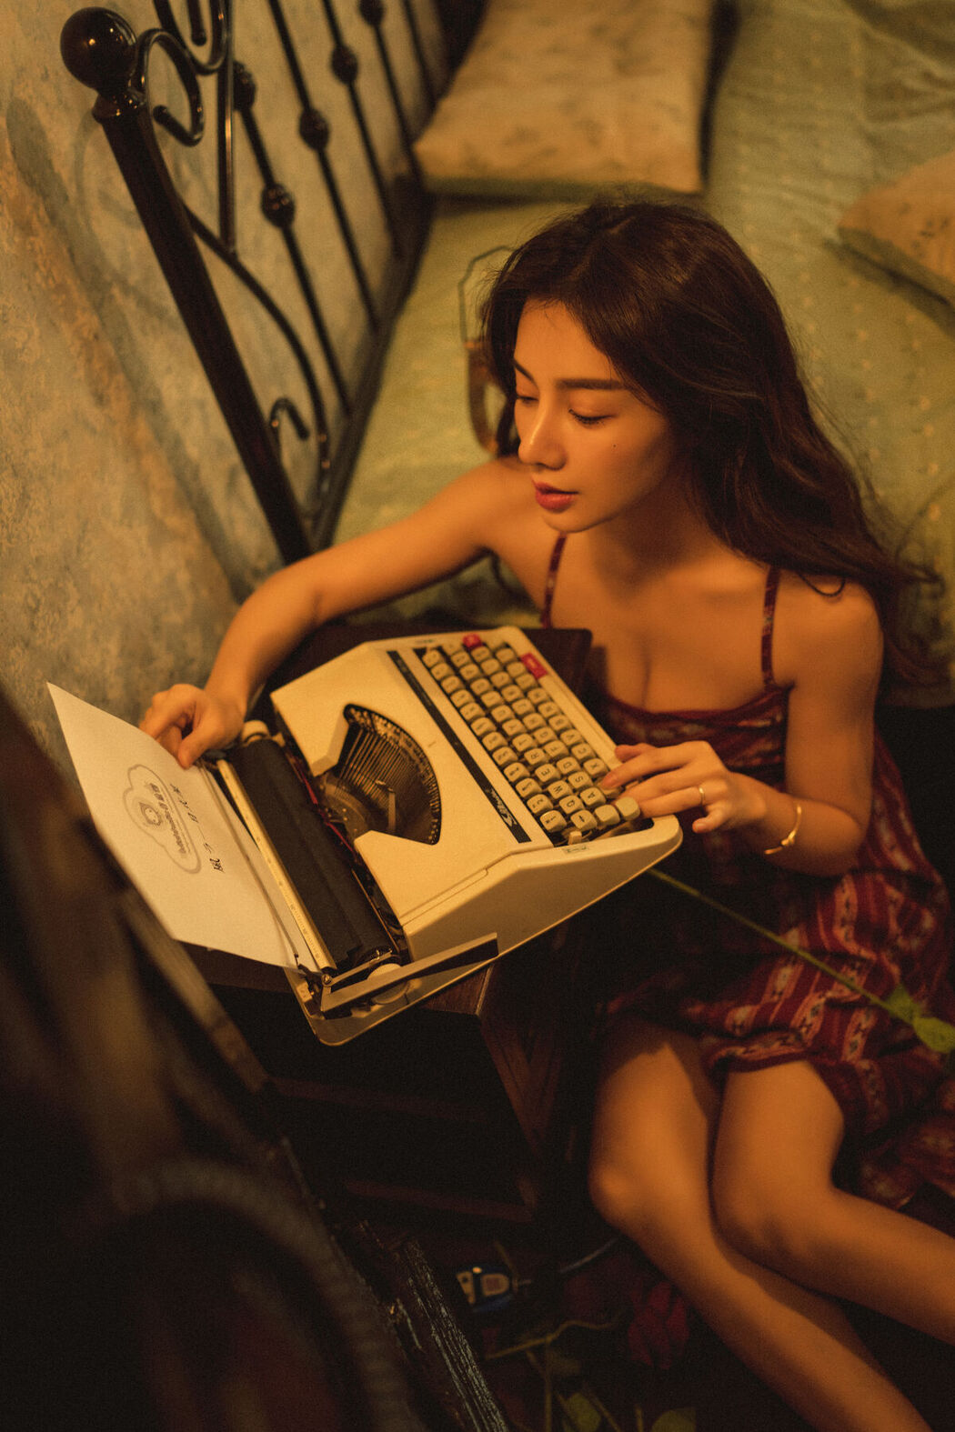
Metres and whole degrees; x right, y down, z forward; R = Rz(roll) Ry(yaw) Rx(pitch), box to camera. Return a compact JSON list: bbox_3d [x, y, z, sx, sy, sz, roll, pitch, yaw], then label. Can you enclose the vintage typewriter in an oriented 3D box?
[{"bbox_3d":[-0.041,0.061,1.076,0.318,0.097,0.314,-29,46,-8],"label":"vintage typewriter"}]

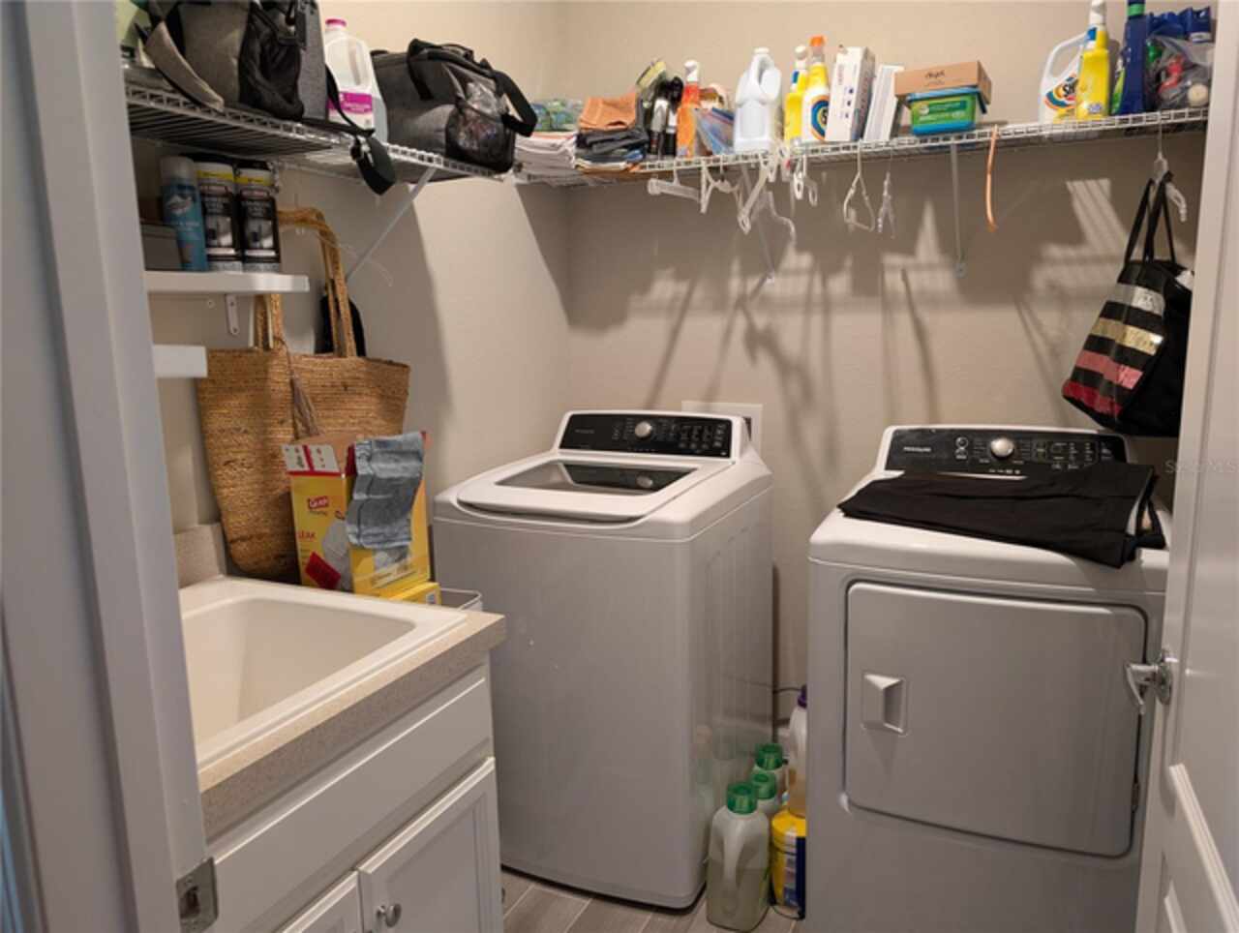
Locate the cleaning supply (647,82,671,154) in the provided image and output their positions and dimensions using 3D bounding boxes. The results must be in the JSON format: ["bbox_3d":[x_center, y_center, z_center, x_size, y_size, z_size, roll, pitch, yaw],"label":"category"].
[{"bbox_3d":[0.116,-0.940,2.384,0.060,0.213,0.063,1,10,14],"label":"cleaning supply"}]

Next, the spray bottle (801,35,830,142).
[{"bbox_3d":[0.515,-0.932,2.145,0.089,0.257,0.068,3,11,24],"label":"spray bottle"}]

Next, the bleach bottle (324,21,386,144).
[{"bbox_3d":[-0.525,-0.717,1.624,0.140,0.240,0.132,-6,11,-24],"label":"bleach bottle"}]

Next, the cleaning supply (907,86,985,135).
[{"bbox_3d":[0.802,-0.845,2.110,0.159,0.086,0.219,3,11,24],"label":"cleaning supply"}]

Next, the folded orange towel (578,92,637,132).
[{"bbox_3d":[-0.008,-1.005,2.477,0.160,0.090,0.190,2,10,21],"label":"folded orange towel"}]

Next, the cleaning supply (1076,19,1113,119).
[{"bbox_3d":[1.236,-1.048,2.250,0.078,0.295,0.095,6,12,38],"label":"cleaning supply"}]

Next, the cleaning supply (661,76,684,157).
[{"bbox_3d":[0.150,-0.936,2.325,0.058,0.217,0.060,3,11,24],"label":"cleaning supply"}]

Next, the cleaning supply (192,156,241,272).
[{"bbox_3d":[-0.679,-0.420,1.470,0.062,0.187,0.062,-8,12,-34],"label":"cleaning supply"}]

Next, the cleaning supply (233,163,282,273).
[{"bbox_3d":[-0.659,-0.453,1.571,0.068,0.199,0.068,-5,10,-21],"label":"cleaning supply"}]

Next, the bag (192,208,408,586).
[{"bbox_3d":[-0.598,-0.149,1.748,0.140,0.650,0.460,3,11,27],"label":"bag"}]

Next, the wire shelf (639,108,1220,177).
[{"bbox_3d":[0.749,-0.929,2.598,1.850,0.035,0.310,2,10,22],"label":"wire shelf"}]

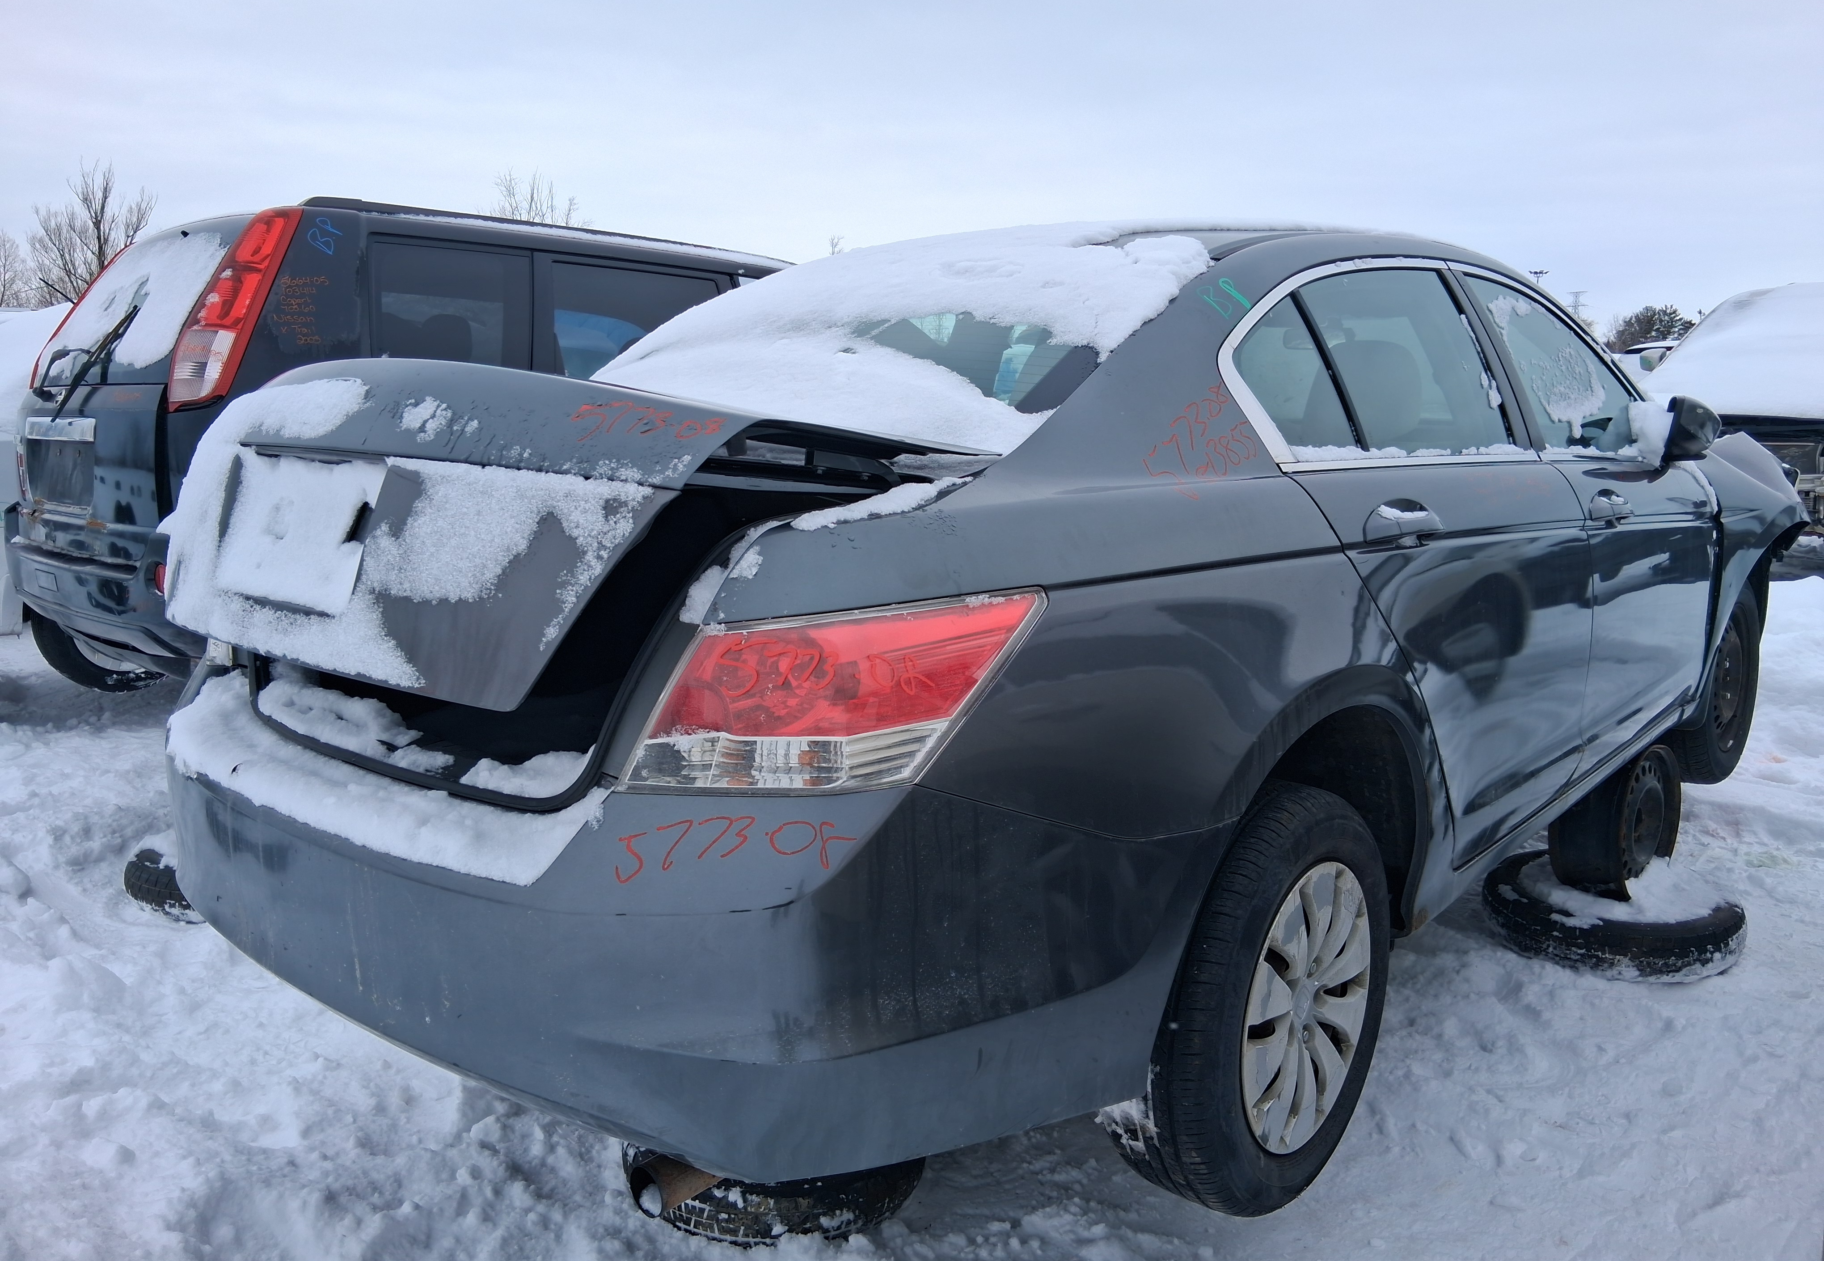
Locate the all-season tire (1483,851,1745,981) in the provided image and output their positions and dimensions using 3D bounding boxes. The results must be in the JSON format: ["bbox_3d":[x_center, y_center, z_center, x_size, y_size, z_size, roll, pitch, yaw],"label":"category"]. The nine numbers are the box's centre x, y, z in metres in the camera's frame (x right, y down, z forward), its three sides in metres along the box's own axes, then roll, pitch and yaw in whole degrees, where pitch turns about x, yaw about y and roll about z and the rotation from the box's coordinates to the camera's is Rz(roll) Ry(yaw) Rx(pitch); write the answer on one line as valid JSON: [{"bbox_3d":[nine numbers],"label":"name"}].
[{"bbox_3d":[1.845,0.737,3.620,0.610,0.190,0.610,8,13,41],"label":"all-season tire"}]

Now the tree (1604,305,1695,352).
[{"bbox_3d":[51.111,-19.100,94.709,6.400,6.400,6.400,4,11,28],"label":"tree"}]

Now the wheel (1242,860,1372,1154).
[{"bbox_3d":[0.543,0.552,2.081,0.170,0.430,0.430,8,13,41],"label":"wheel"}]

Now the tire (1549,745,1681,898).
[{"bbox_3d":[1.792,0.475,3.491,0.185,0.410,0.410,8,13,41],"label":"tire"}]

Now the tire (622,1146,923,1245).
[{"bbox_3d":[-0.265,0.975,2.730,0.610,0.200,0.610,-1,10,0],"label":"tire"}]

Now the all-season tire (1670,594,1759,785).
[{"bbox_3d":[2.391,0.154,4.155,0.655,0.655,0.215,-10,14,-43],"label":"all-season tire"}]

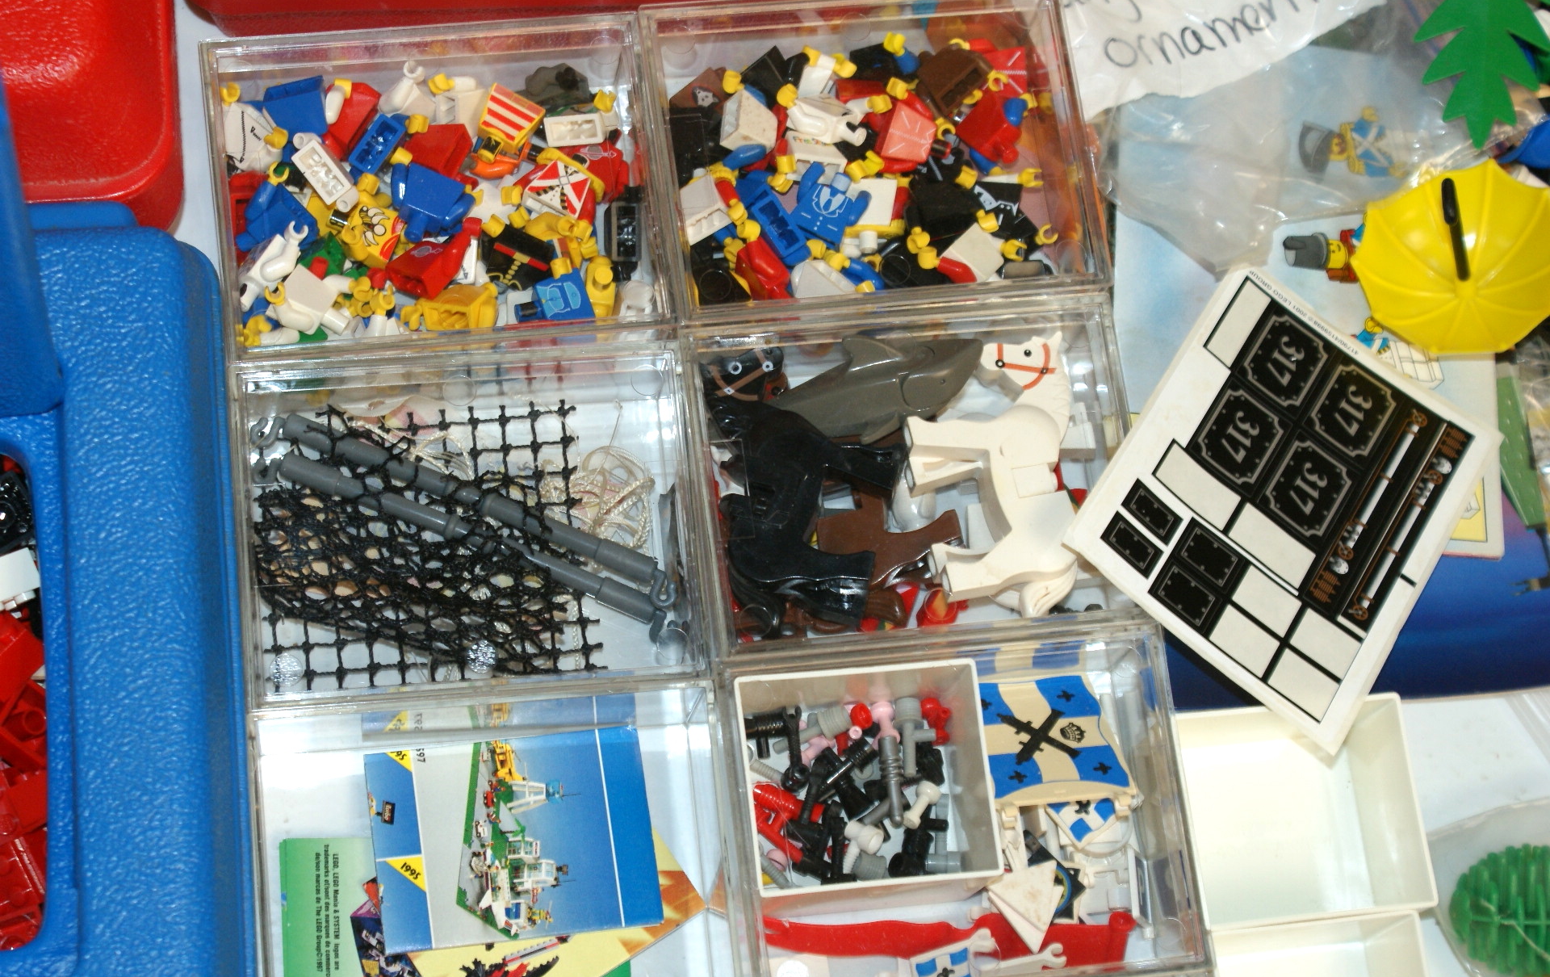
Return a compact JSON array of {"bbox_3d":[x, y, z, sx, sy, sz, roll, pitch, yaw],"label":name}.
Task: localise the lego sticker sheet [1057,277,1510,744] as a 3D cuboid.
[{"bbox_3d":[0.131,0.002,0.826,0.084,0.004,0.107,35,60,0],"label":"lego sticker sheet"}]

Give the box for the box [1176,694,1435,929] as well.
[{"bbox_3d":[0.130,0.085,0.821,0.059,0.041,0.054,-5,75,-9],"label":"box"}]

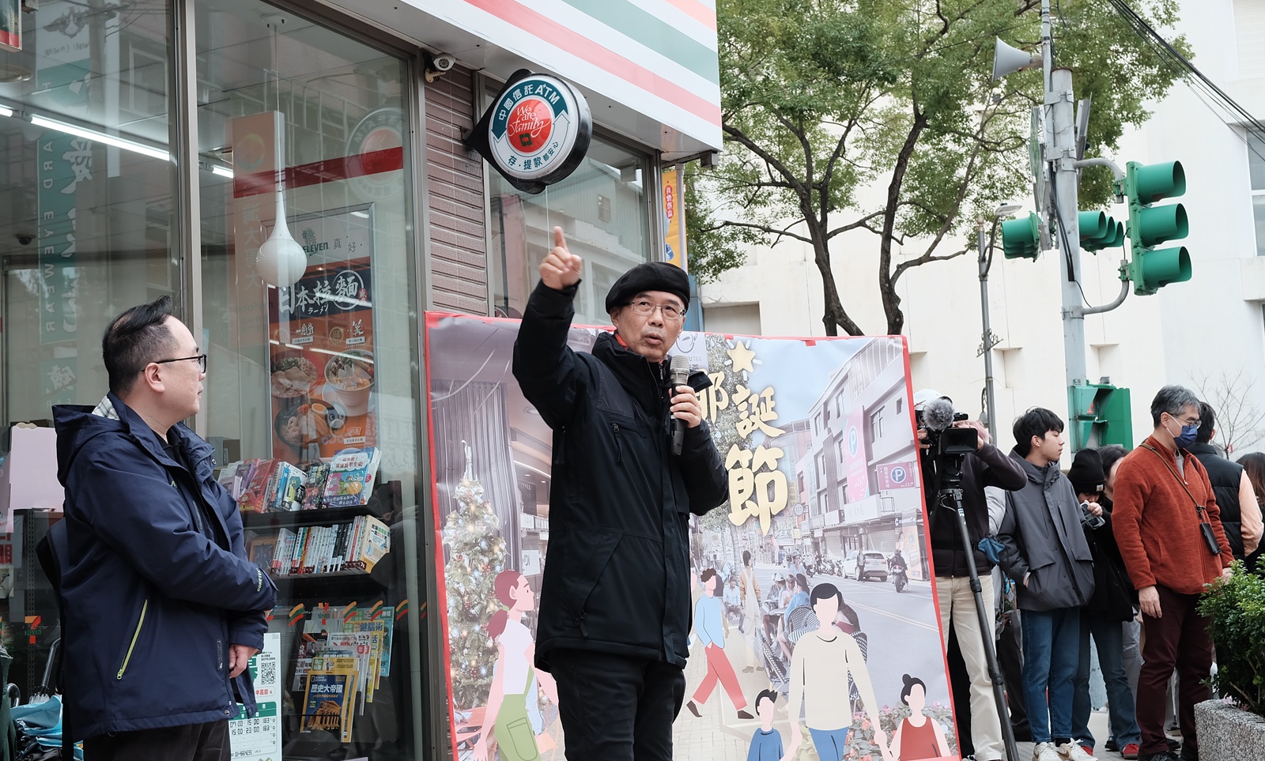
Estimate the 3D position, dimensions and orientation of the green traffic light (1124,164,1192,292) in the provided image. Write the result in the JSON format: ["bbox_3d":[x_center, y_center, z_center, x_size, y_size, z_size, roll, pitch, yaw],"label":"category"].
[{"bbox_3d":[4.201,-1.221,13.500,0.400,1.060,0.360,-7,-7,32],"label":"green traffic light"}]

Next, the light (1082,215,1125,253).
[{"bbox_3d":[4.649,-1.505,17.048,0.390,0.360,1.070,-2,-5,30],"label":"light"}]

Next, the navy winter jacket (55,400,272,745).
[{"bbox_3d":[-1.012,0.391,3.600,0.470,0.730,0.560,-3,-6,-2],"label":"navy winter jacket"}]

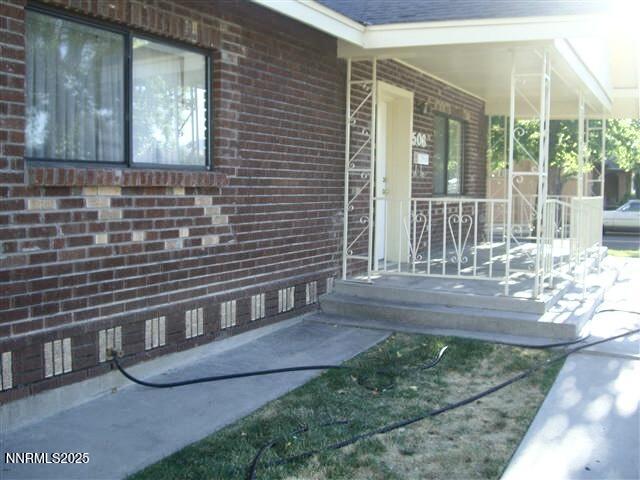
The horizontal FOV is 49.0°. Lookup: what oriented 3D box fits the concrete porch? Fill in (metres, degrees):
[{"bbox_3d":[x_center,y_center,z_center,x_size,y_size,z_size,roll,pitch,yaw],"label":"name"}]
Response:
[{"bbox_3d":[2.297,0.482,8.741,2.414,0.279,5.184,3,5,28],"label":"concrete porch"}]

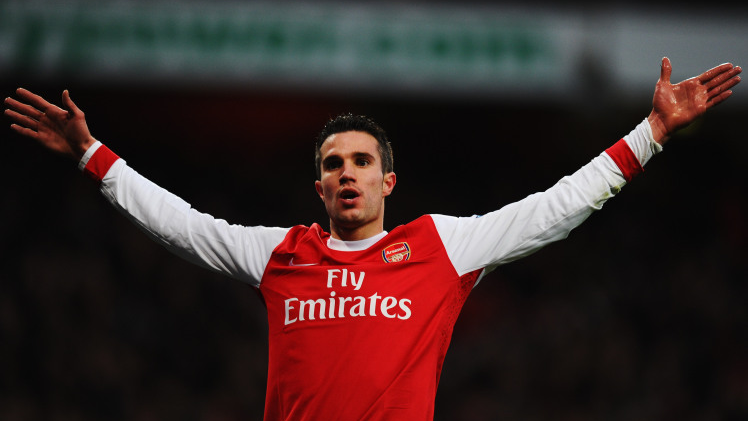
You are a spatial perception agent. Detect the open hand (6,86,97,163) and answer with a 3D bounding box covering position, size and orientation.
[{"bbox_3d":[-0.690,-0.197,17.750,0.215,0.132,0.075,26,-2,-10],"label":"open hand"}]

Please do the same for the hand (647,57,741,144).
[{"bbox_3d":[0.672,-0.263,17.750,0.222,0.152,0.075,-31,-5,5],"label":"hand"}]

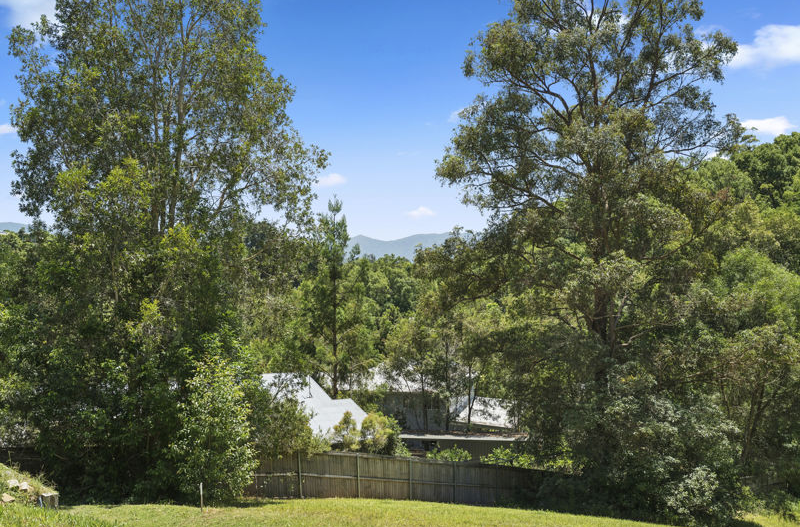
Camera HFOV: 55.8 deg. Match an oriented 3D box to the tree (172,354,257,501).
[{"bbox_3d":[-6.300,5.600,25.700,2.850,5.000,2.800,0,0,0],"label":"tree"}]

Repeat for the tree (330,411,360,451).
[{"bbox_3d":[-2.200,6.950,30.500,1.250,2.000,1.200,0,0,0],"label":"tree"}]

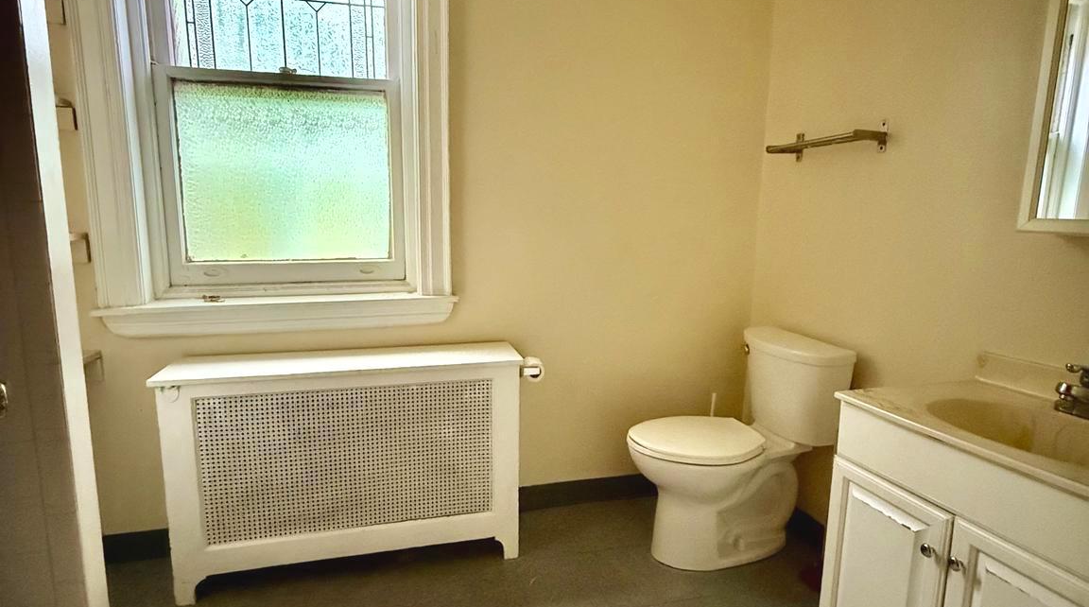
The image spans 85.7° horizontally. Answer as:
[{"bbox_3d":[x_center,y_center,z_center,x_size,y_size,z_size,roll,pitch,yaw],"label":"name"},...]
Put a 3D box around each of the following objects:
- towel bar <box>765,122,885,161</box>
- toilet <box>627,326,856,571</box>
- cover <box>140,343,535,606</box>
[{"bbox_3d":[0.925,-0.537,1.952,0.117,0.096,0.424,-2,10,-14],"label":"towel bar"},{"bbox_3d":[0.620,0.503,2.085,0.670,0.754,0.439,-2,10,-14],"label":"toilet"},{"bbox_3d":[-0.627,0.528,1.969,1.088,0.707,0.283,-2,10,-14],"label":"cover"}]

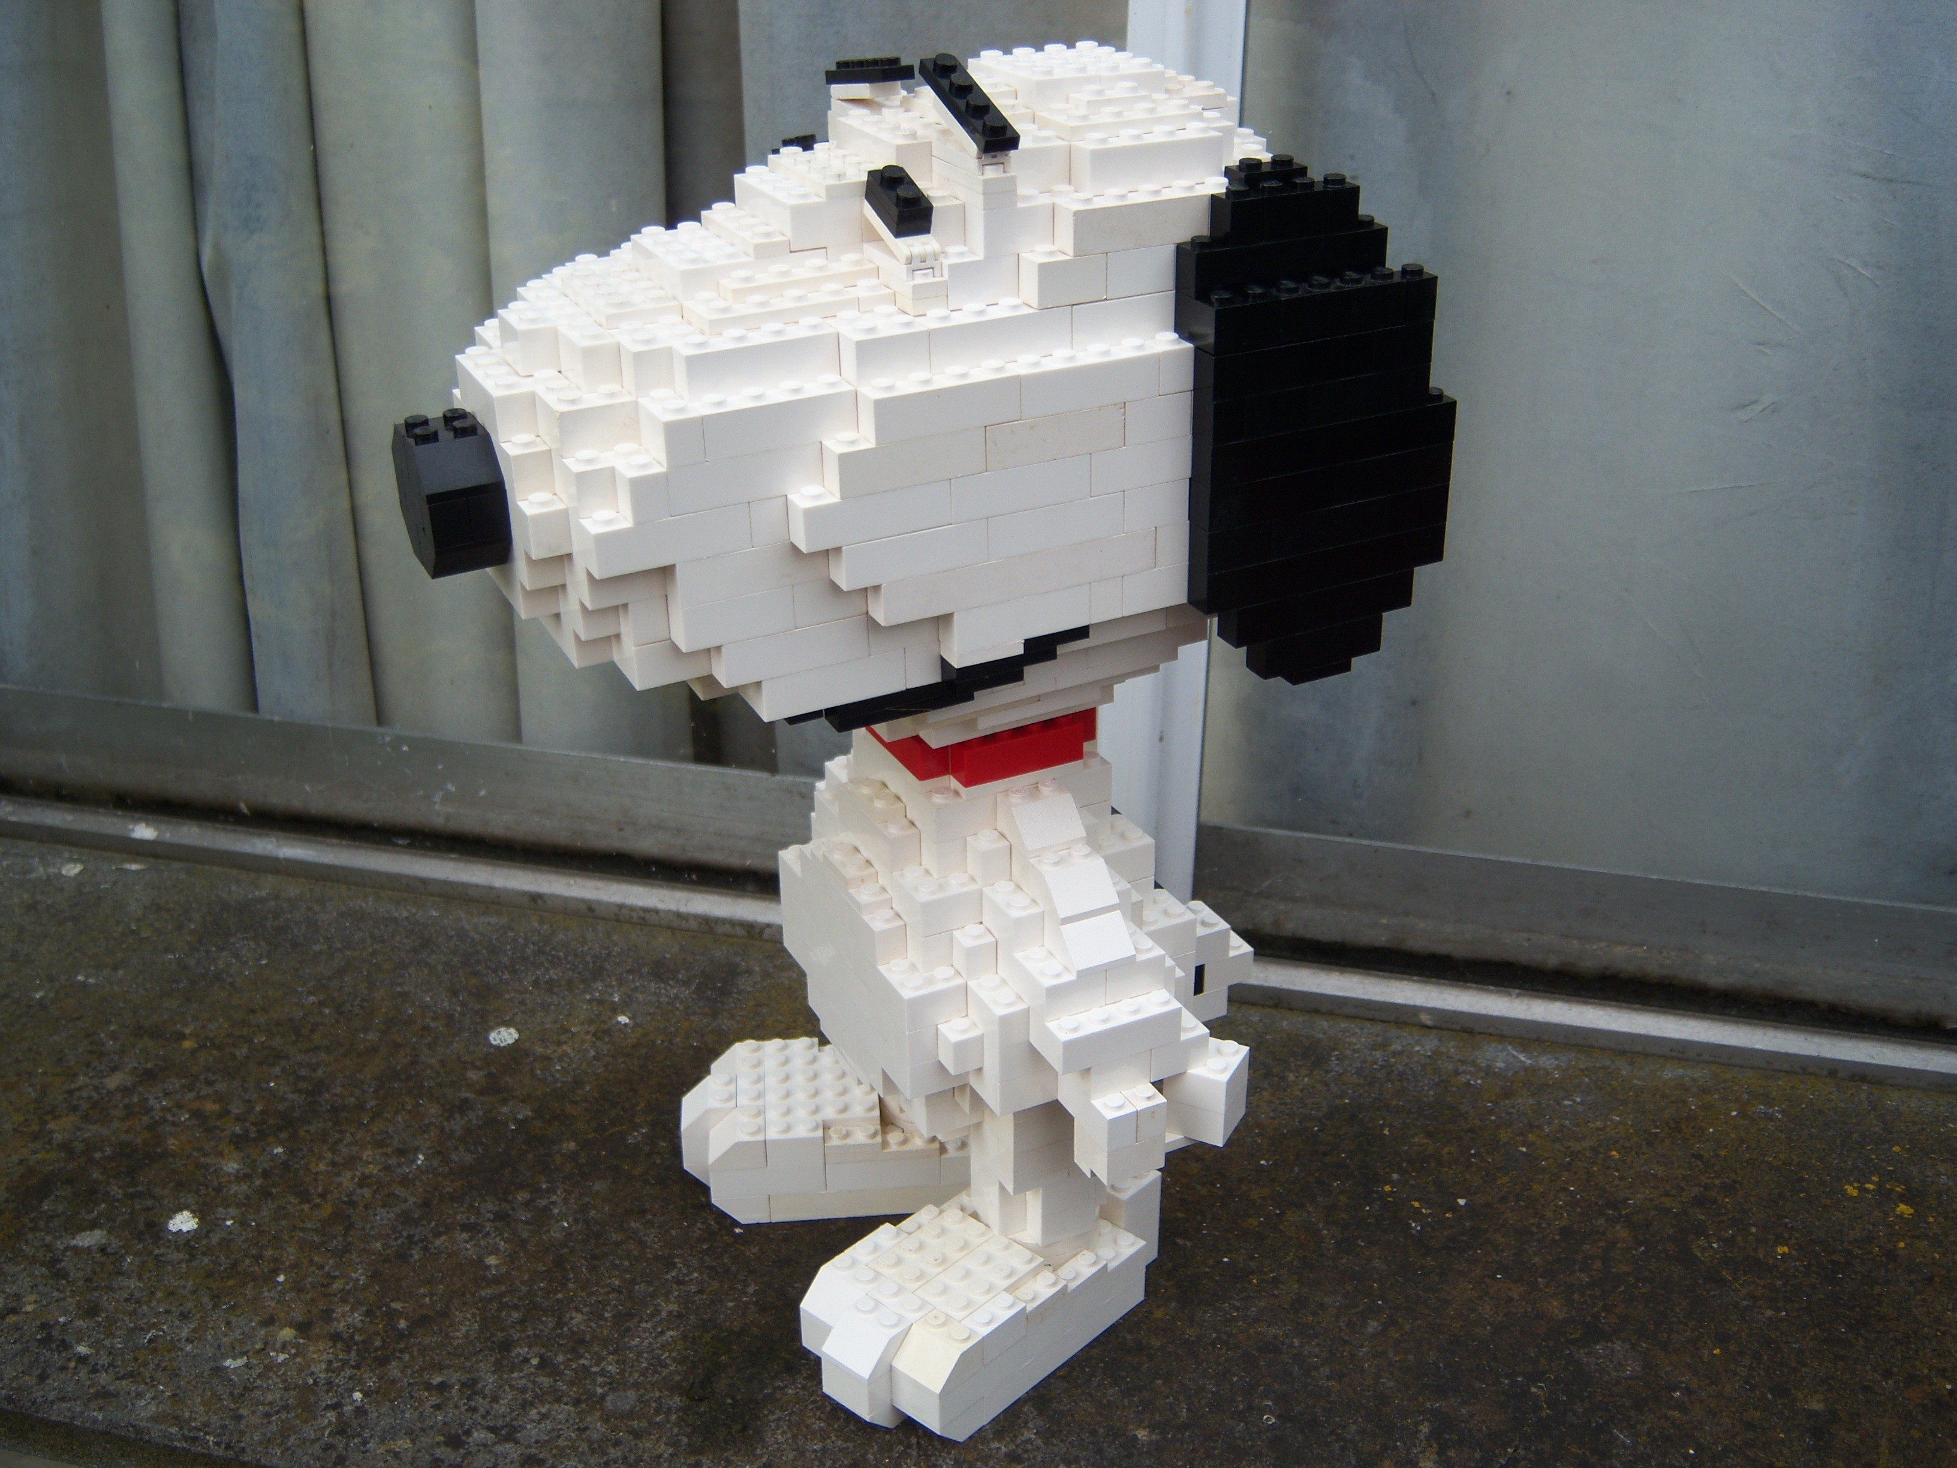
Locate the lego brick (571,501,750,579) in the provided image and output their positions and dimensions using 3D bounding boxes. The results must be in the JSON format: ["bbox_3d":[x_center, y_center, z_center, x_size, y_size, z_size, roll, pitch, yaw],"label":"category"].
[{"bbox_3d":[-0.062,-0.041,0.402,0.032,0.011,0.015,-14,29,-22],"label":"lego brick"}]

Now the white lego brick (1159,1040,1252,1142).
[{"bbox_3d":[0.056,0.086,0.498,0.016,0.020,0.016,12,30,25],"label":"white lego brick"}]

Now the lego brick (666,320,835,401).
[{"bbox_3d":[-0.043,-0.074,0.401,0.032,0.011,0.008,-14,29,-23],"label":"lego brick"}]

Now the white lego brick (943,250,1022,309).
[{"bbox_3d":[-0.001,-0.094,0.413,0.016,0.011,0.008,-14,29,-23],"label":"white lego brick"}]

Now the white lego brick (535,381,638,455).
[{"bbox_3d":[-0.077,-0.063,0.400,0.016,0.011,0.016,-14,29,-23],"label":"white lego brick"}]

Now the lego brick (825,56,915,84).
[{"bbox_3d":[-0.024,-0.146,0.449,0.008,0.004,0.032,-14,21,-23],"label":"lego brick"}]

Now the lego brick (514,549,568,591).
[{"bbox_3d":[-0.090,-0.036,0.416,0.008,0.010,0.010,-14,29,-22],"label":"lego brick"}]

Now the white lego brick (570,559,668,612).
[{"bbox_3d":[-0.071,-0.033,0.404,0.016,0.011,0.009,-14,29,-23],"label":"white lego brick"}]

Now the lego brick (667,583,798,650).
[{"bbox_3d":[-0.050,-0.025,0.413,0.024,0.010,0.011,-14,29,-22],"label":"lego brick"}]

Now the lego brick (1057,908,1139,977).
[{"bbox_3d":[0.026,0.046,0.470,0.016,0.011,0.016,-13,28,-25],"label":"lego brick"}]

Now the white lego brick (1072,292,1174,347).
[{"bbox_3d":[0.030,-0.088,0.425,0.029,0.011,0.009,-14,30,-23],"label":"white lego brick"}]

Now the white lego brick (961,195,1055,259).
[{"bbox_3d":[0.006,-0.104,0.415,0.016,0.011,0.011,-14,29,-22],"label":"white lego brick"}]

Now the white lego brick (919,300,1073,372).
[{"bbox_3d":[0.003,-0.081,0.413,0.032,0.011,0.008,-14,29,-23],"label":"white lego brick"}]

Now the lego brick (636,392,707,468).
[{"bbox_3d":[-0.059,-0.059,0.392,0.008,0.011,0.016,-14,29,-23],"label":"lego brick"}]

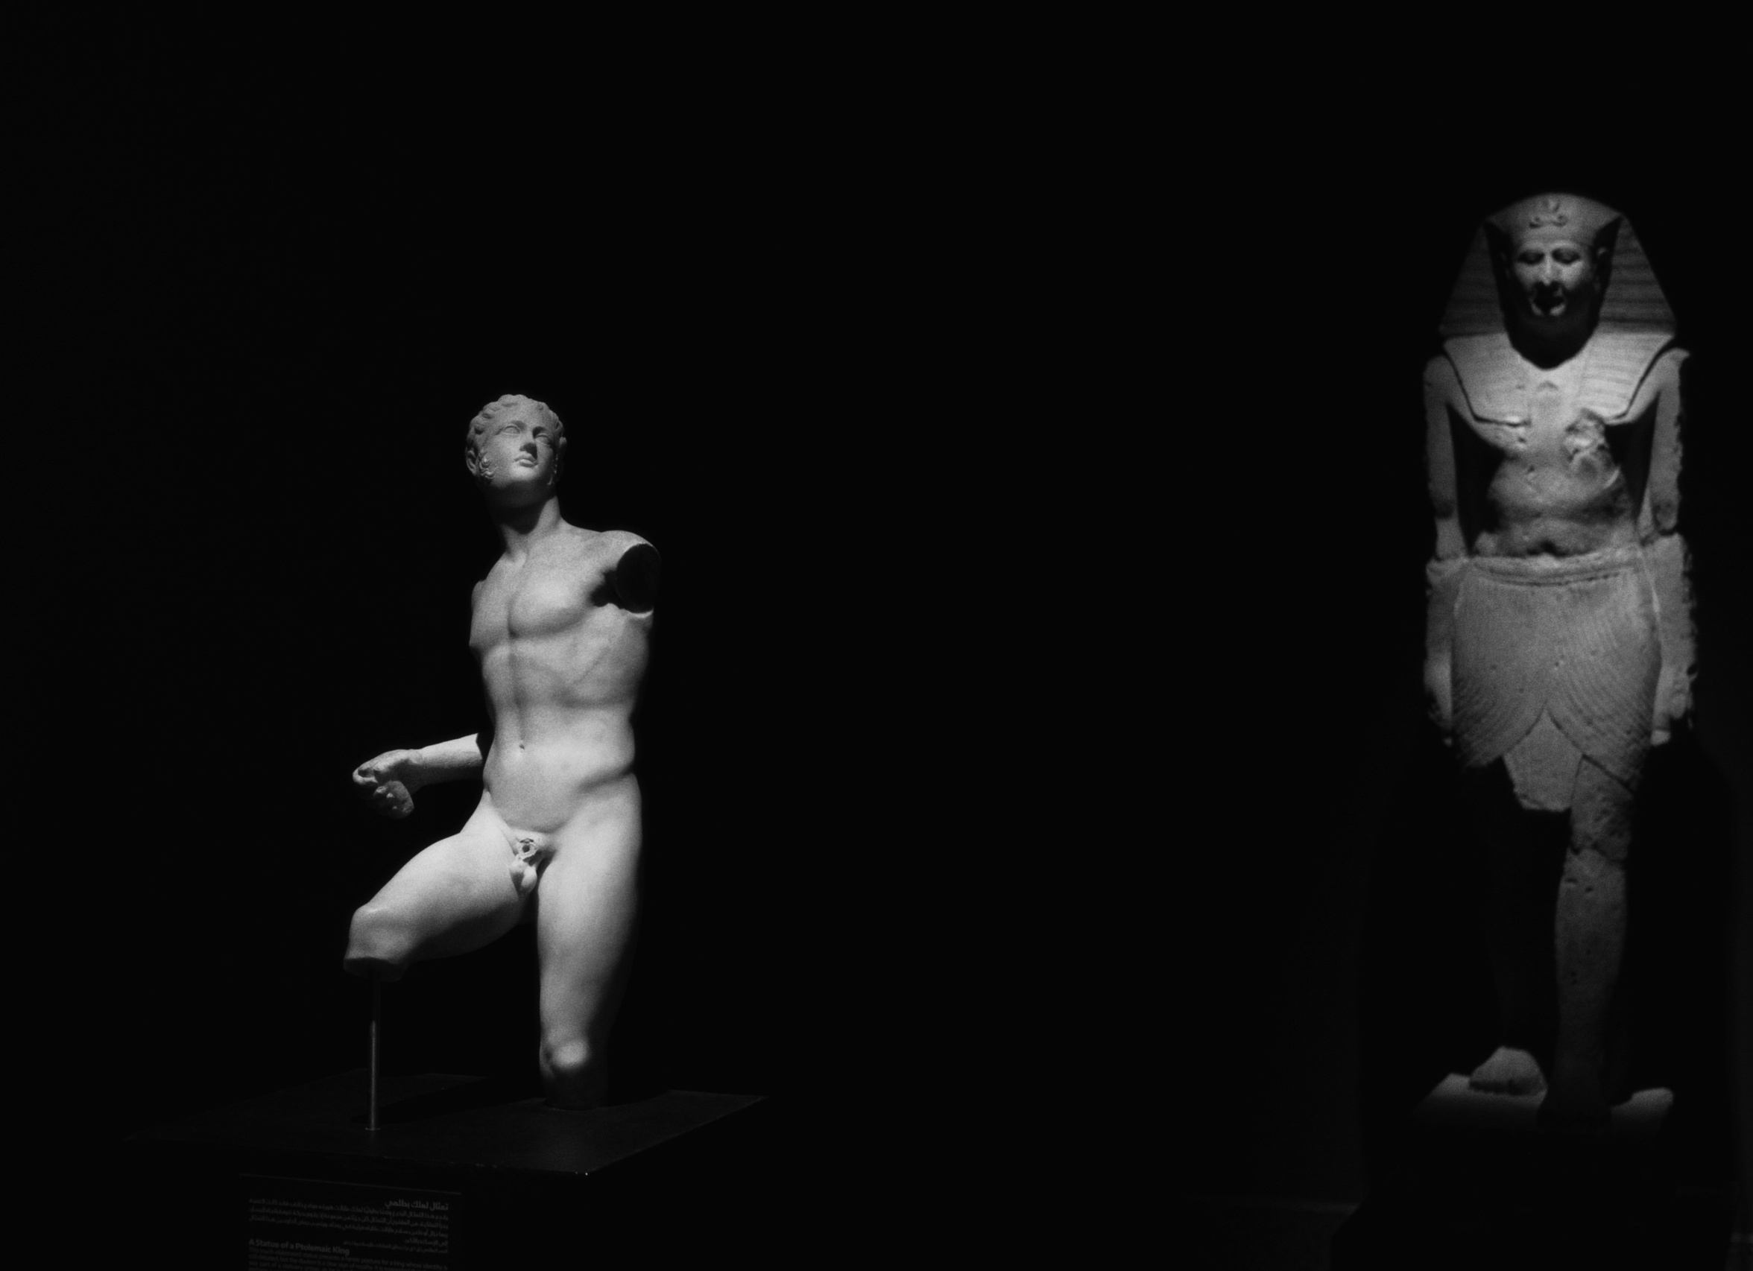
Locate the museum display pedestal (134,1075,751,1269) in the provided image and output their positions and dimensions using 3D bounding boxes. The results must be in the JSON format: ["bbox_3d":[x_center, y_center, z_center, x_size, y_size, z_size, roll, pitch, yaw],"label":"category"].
[{"bbox_3d":[-0.681,1.157,4.570,0.808,0.750,0.697,0,1,20],"label":"museum display pedestal"}]

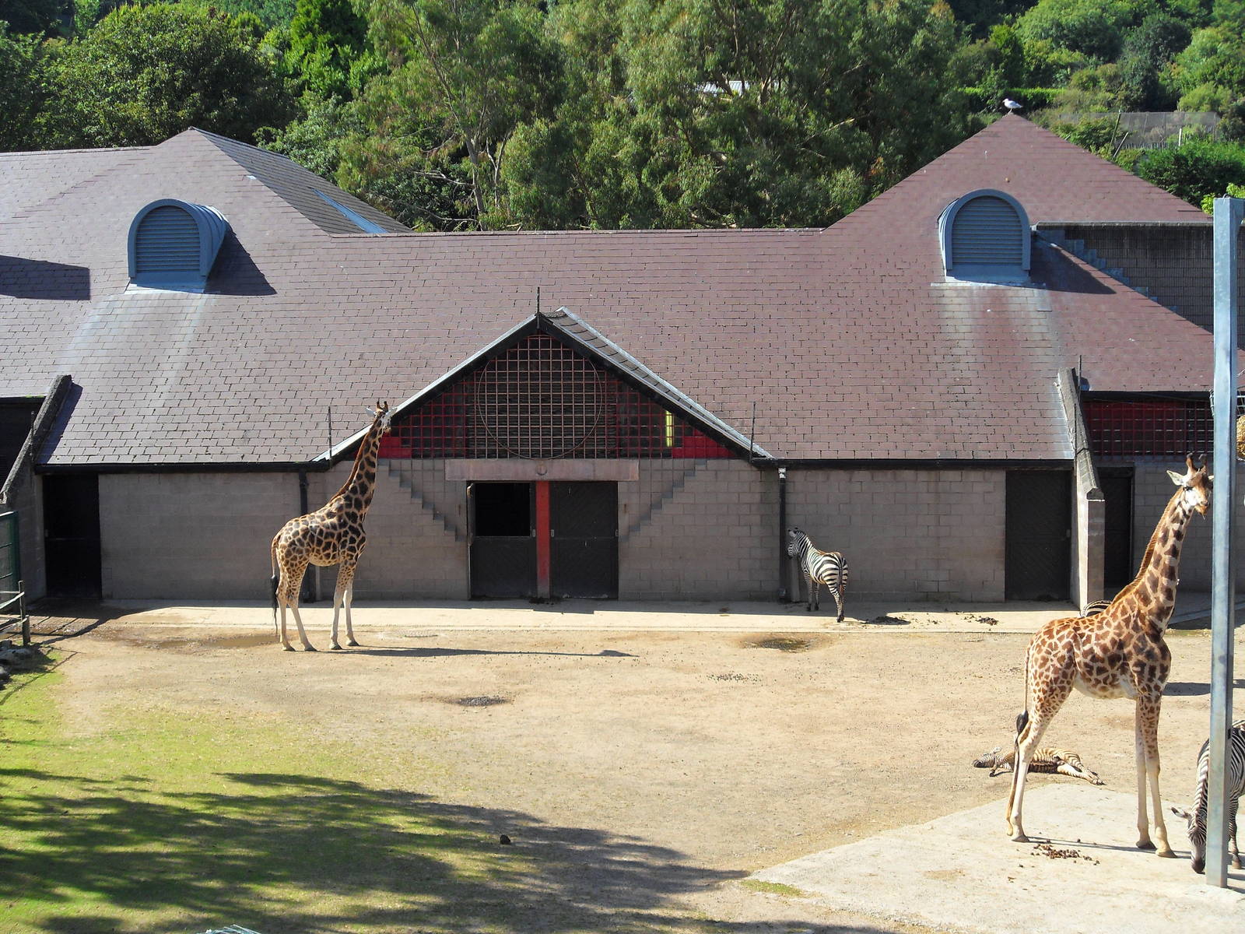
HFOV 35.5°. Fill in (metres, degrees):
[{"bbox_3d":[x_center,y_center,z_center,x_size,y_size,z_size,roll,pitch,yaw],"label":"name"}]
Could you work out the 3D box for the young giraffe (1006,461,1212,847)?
[{"bbox_3d":[4.960,1.908,19.850,2.016,4.032,0.564,1,5,20],"label":"young giraffe"}]

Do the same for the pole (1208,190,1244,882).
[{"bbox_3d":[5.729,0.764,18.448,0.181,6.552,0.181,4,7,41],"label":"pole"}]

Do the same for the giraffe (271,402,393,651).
[{"bbox_3d":[-4.685,0.946,31.405,1.915,4.022,0.605,-1,5,-6],"label":"giraffe"}]

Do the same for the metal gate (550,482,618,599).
[{"bbox_3d":[-0.718,1.373,36.302,1.280,2.218,0.081,0,5,5],"label":"metal gate"}]

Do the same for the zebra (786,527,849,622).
[{"bbox_3d":[3.482,1.897,34.530,0.504,1.441,1.764,-3,6,-23],"label":"zebra"}]

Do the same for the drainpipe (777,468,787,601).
[{"bbox_3d":[2.948,1.237,35.785,0.121,2.510,0.121,0,5,5],"label":"drainpipe"}]

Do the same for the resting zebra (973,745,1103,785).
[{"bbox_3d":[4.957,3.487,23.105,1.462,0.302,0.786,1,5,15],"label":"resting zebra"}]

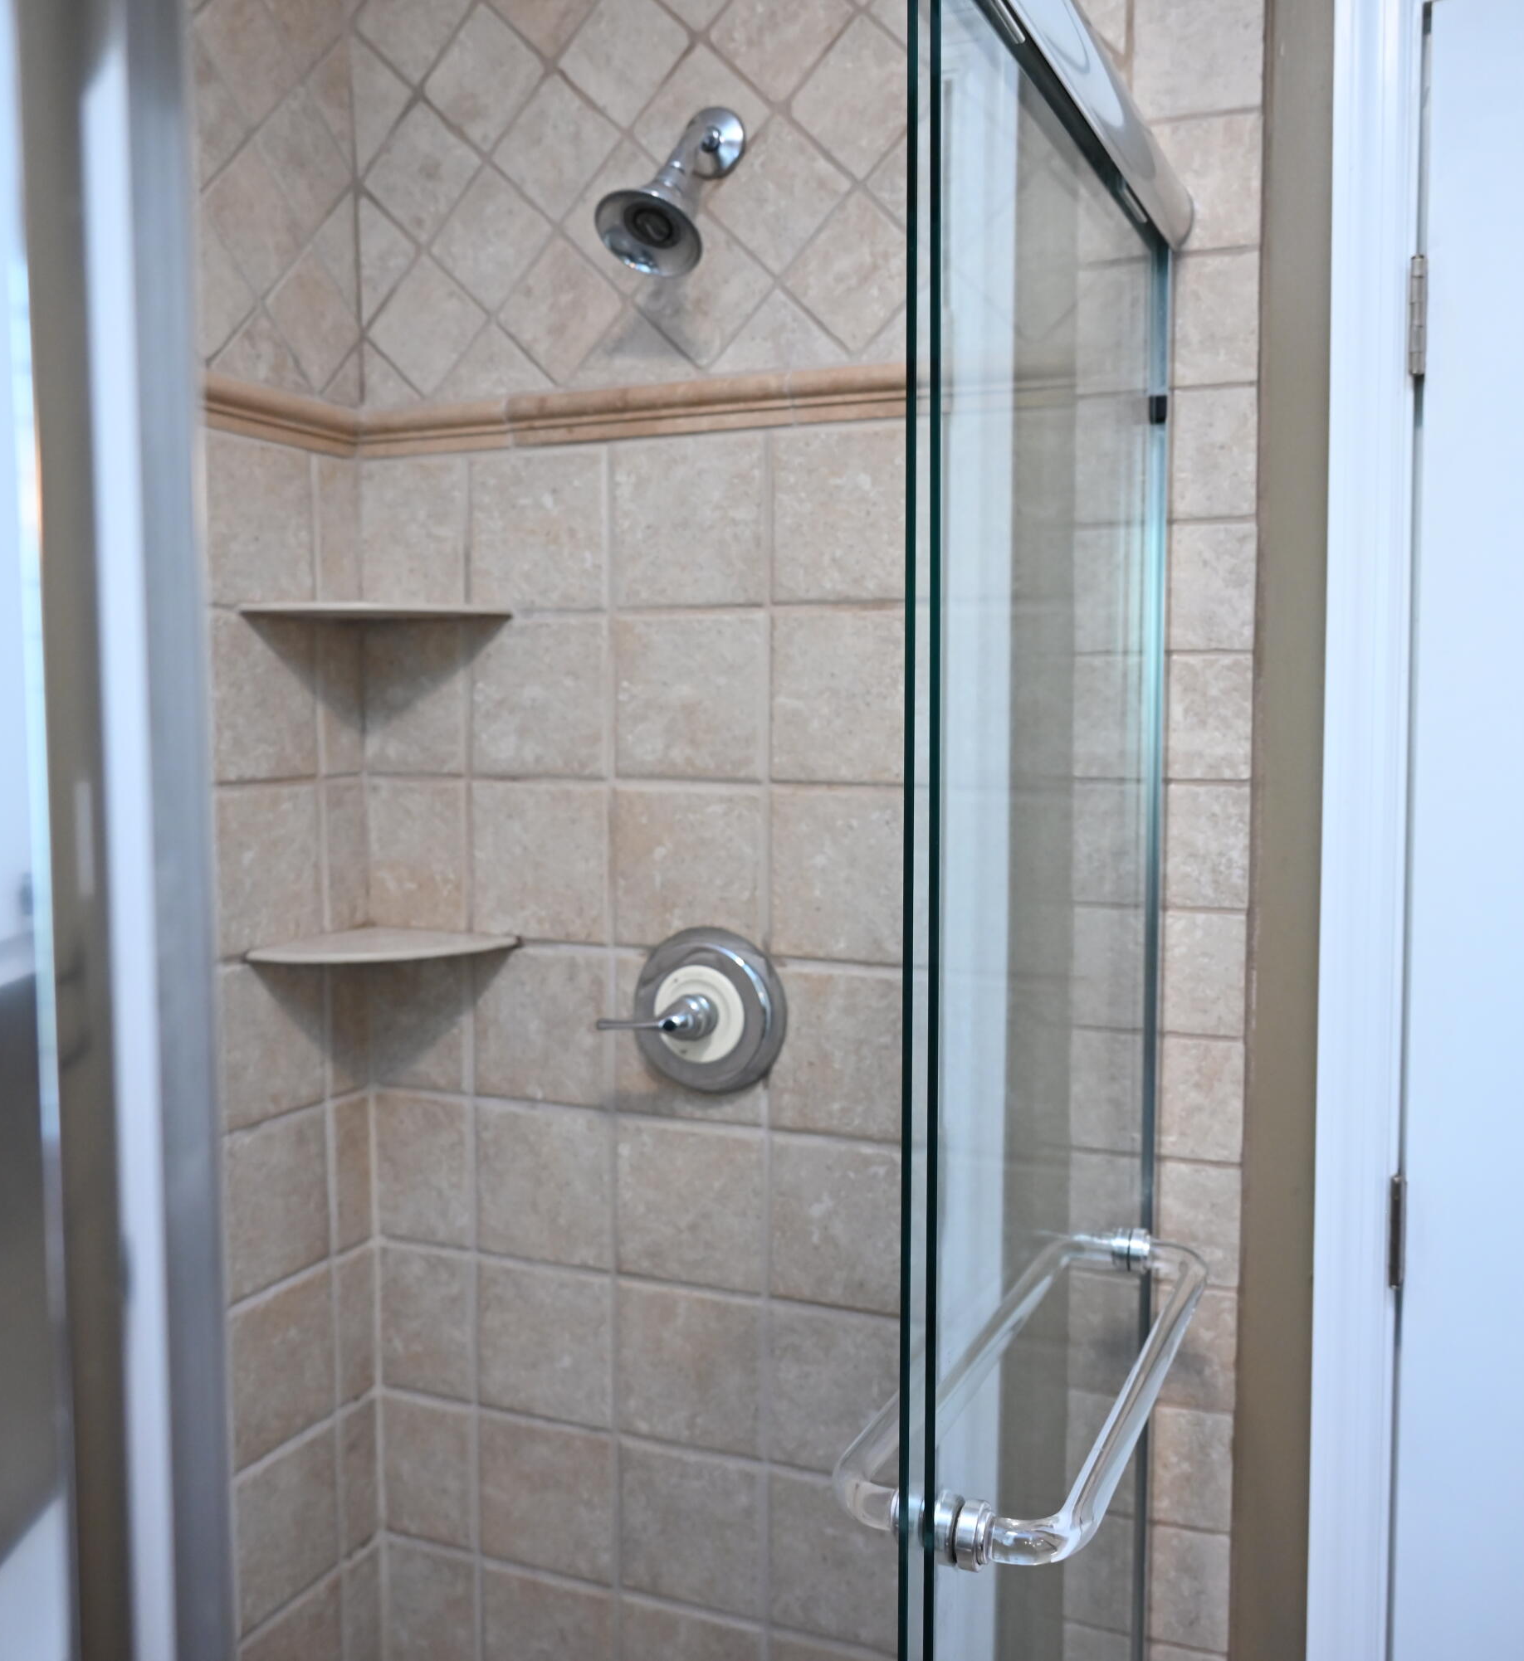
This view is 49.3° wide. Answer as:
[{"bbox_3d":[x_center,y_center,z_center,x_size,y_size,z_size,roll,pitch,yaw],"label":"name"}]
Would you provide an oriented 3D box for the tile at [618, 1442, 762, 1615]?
[{"bbox_3d":[-0.068,0.669,1.593,0.153,0.153,0.010,2,5,23],"label":"tile"}]

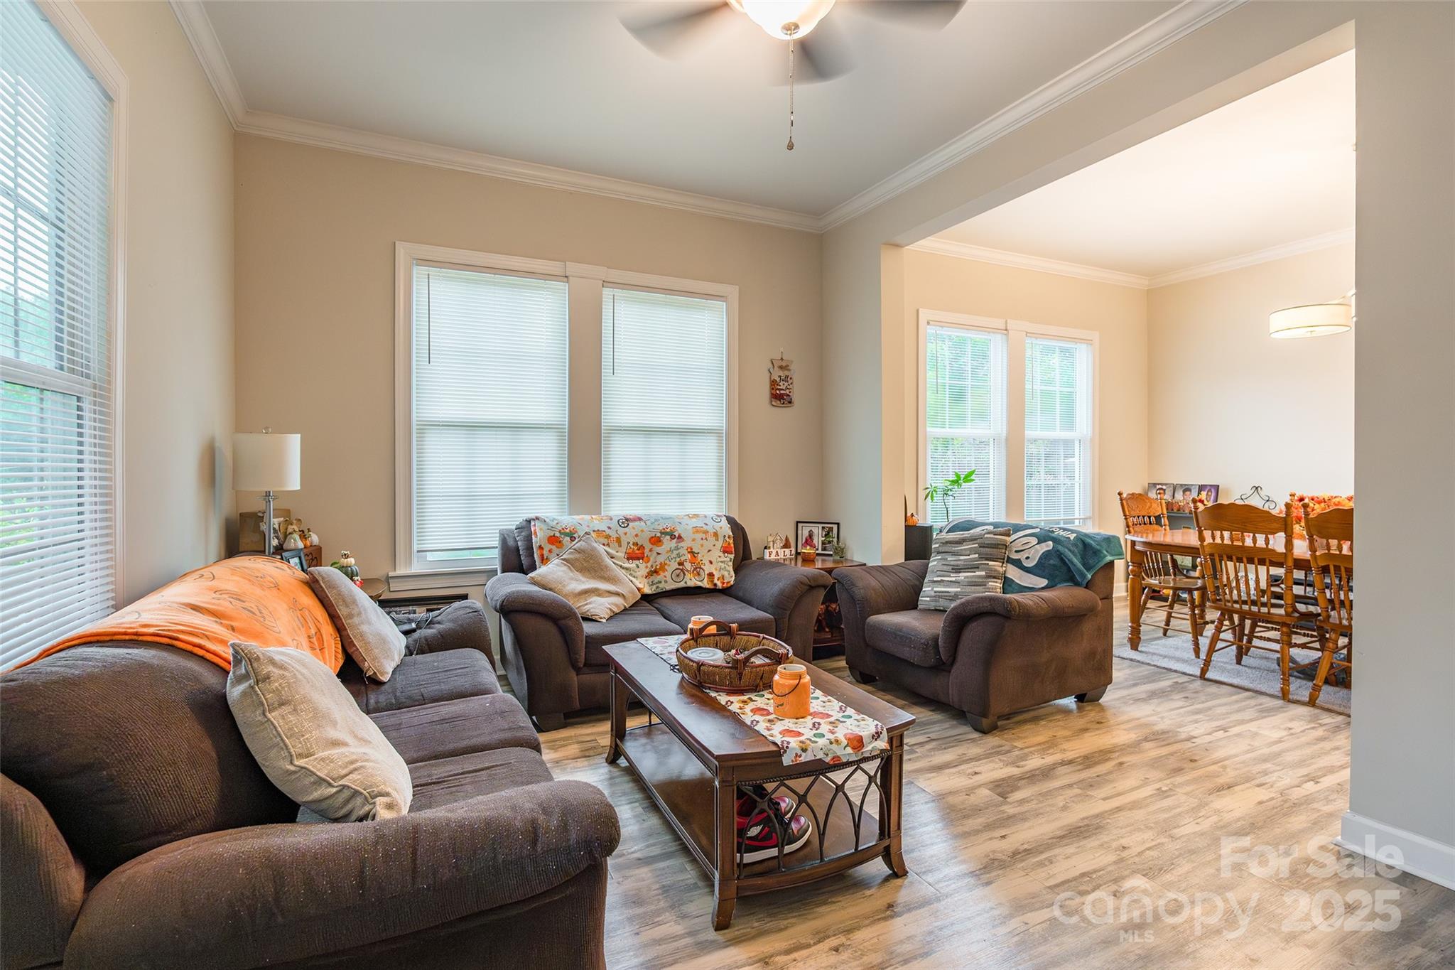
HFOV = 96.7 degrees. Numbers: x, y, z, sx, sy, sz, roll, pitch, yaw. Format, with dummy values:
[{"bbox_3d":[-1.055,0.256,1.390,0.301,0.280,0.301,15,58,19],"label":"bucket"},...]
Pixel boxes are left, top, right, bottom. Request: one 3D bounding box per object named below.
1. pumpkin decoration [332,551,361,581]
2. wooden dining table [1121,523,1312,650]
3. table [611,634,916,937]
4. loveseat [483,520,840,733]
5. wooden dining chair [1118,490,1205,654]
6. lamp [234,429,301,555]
[{"bbox_3d":[-1.952,0.432,3.320,0.138,0.166,0.126,-1,1,-25],"label":"pumpkin decoration"},{"bbox_3d":[3.512,0.753,3.807,1.176,0.763,2.220,-1,1,-25],"label":"wooden dining table"},{"bbox_3d":[0.015,0.937,2.383,0.668,0.450,1.242,-1,1,-25],"label":"table"},{"bbox_3d":[-0.393,0.662,3.701,1.836,0.960,0.948,-1,1,-25],"label":"loveseat"},{"bbox_3d":[3.216,0.592,4.580,0.492,1.062,0.612,-1,1,-25],"label":"wooden dining chair"},{"bbox_3d":[-2.151,0.120,3.024,0.258,0.775,0.258,-1,1,-25],"label":"lamp"}]

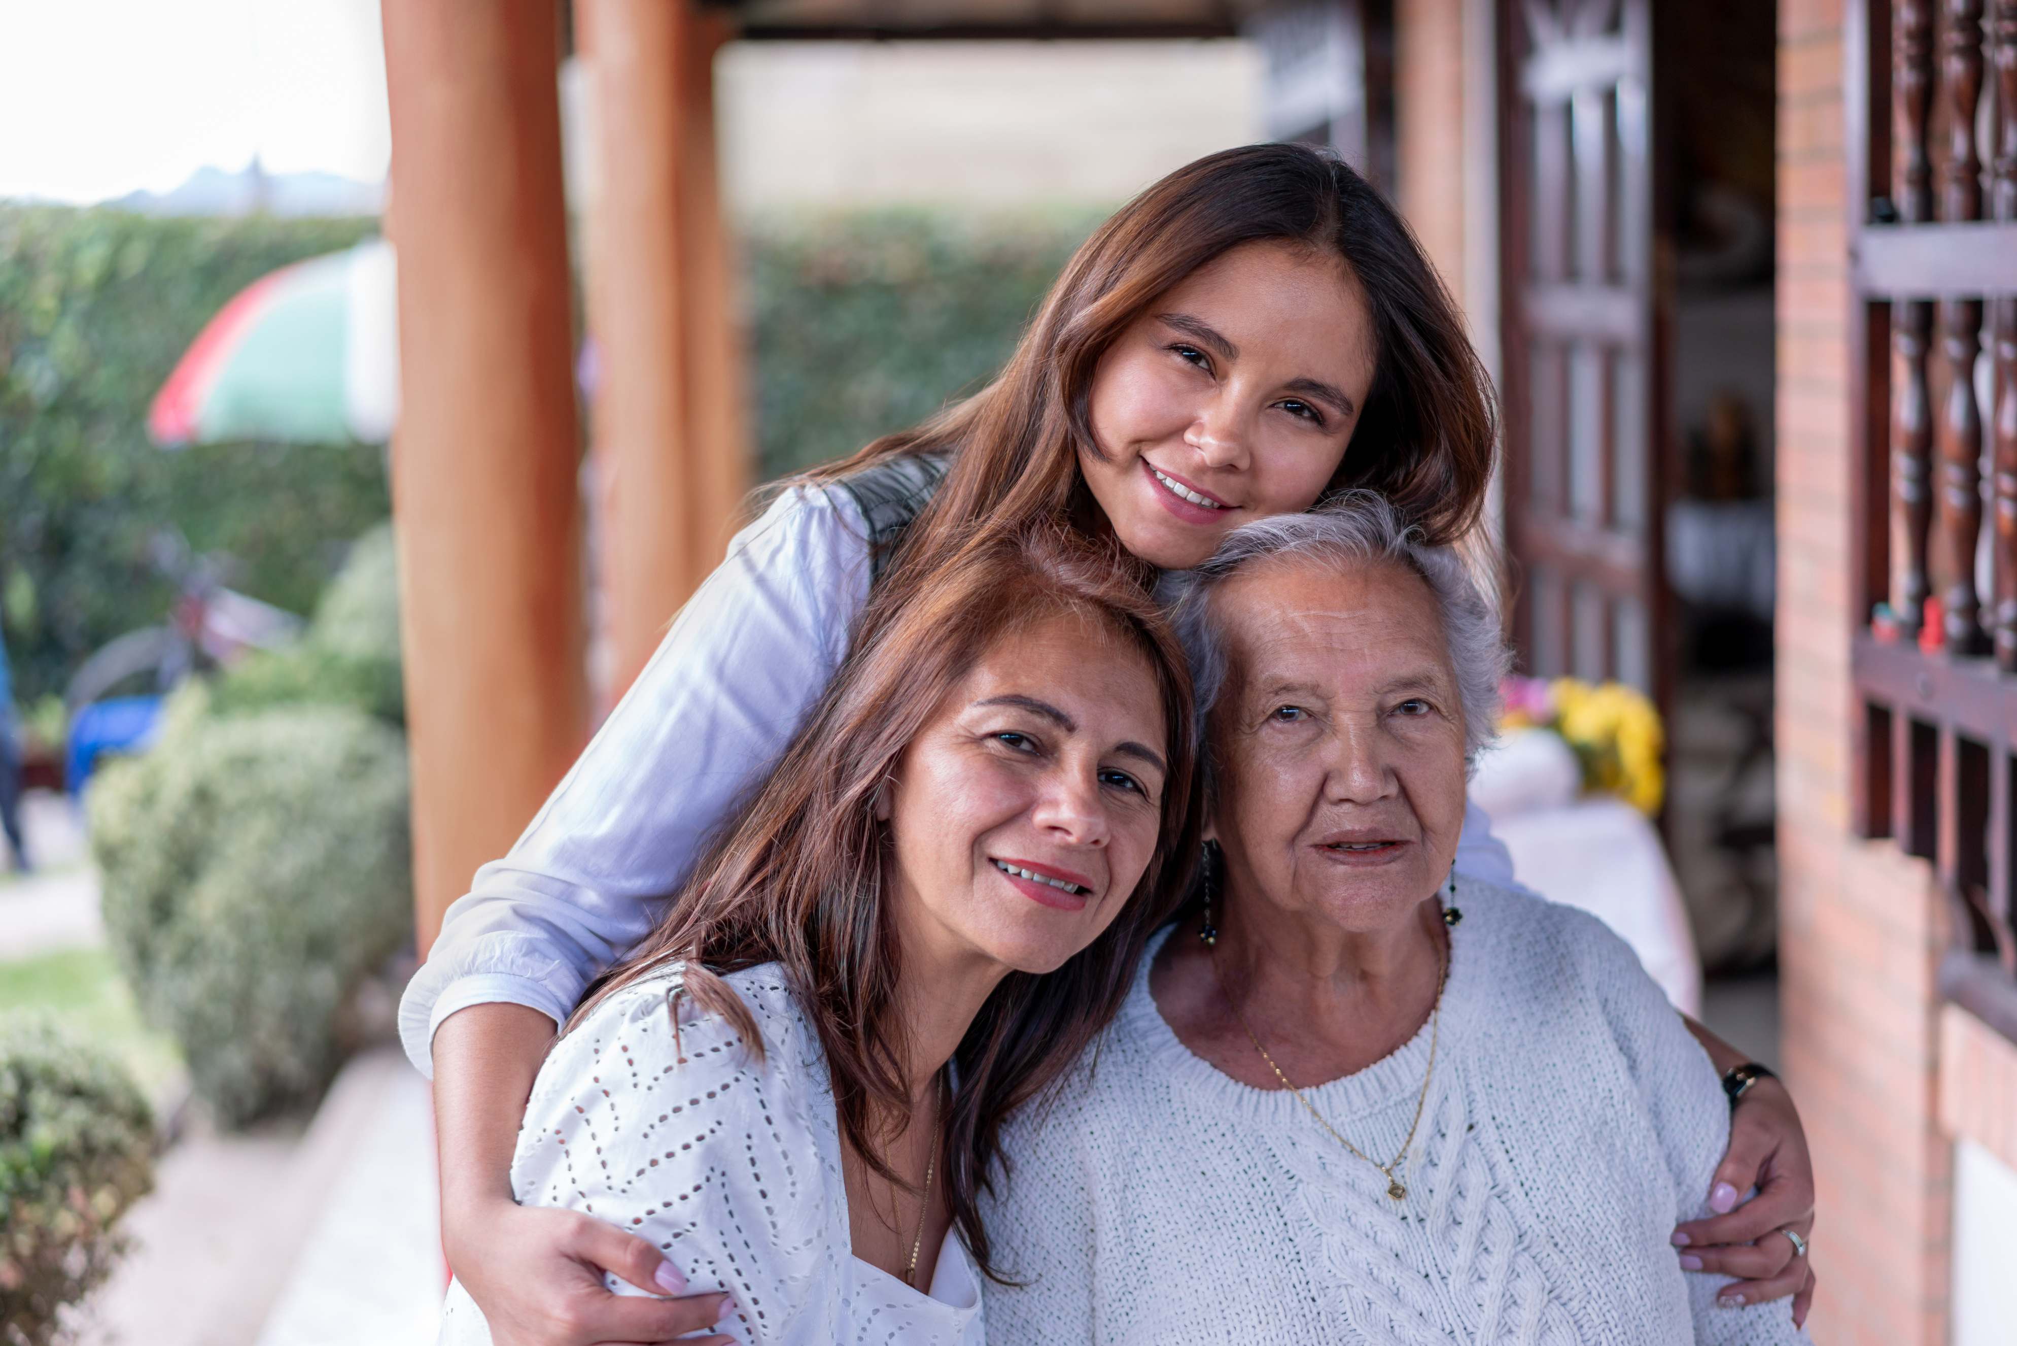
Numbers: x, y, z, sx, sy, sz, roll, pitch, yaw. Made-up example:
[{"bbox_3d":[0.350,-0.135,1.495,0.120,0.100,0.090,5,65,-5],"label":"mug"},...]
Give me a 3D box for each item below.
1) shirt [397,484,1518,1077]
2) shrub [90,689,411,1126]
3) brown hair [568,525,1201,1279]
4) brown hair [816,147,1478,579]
[{"bbox_3d":[0.000,0.120,1.750,0.660,0.480,0.400,-1,7,2],"label":"shirt"},{"bbox_3d":[-1.364,0.428,5.600,0.630,0.800,0.640,-1,7,0],"label":"shrub"},{"bbox_3d":[-0.050,0.095,1.540,0.285,0.370,0.250,14,4,-15],"label":"brown hair"},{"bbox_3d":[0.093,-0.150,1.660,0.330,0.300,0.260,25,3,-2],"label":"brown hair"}]

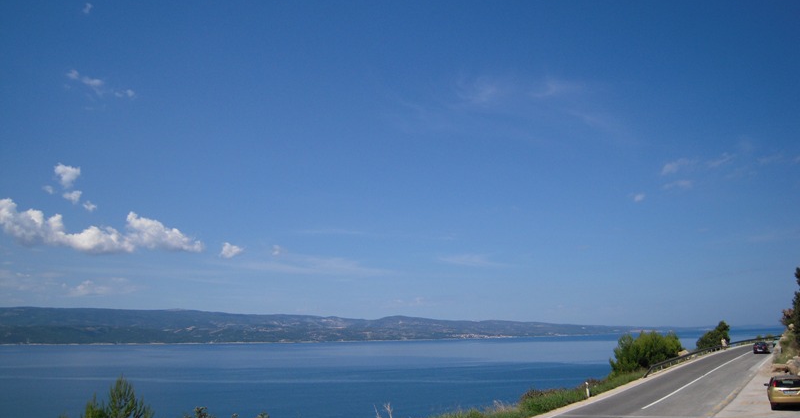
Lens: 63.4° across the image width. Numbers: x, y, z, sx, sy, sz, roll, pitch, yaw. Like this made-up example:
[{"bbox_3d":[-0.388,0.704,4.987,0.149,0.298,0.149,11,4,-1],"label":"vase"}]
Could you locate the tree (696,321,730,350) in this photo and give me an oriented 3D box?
[{"bbox_3d":[51.324,20.794,106.000,5.030,4.660,4.630,-6,-12,25],"label":"tree"}]

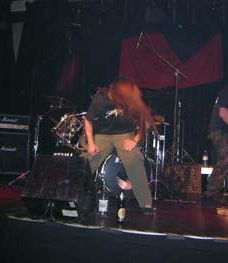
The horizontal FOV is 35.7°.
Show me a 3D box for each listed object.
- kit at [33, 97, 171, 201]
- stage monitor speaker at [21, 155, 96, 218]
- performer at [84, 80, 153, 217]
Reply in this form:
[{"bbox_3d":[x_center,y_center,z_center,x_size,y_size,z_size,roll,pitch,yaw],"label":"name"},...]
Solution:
[{"bbox_3d":[-0.194,0.194,5.500,1.980,1.380,1.500,3,-1,-2],"label":"kit"},{"bbox_3d":[-0.551,0.542,3.580,0.560,0.560,0.620,2,-1,11],"label":"stage monitor speaker"},{"bbox_3d":[0.059,0.139,3.800,0.740,1.430,0.650,3,-1,-4],"label":"performer"}]

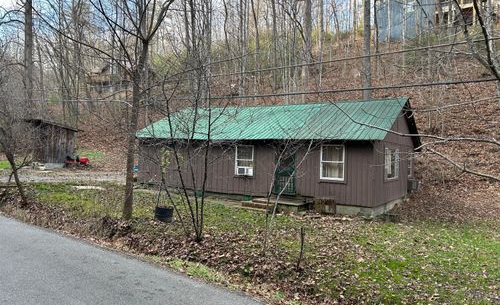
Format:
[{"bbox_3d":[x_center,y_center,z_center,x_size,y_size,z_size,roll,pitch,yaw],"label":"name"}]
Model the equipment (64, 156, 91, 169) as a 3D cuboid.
[{"bbox_3d":[-12.082,0.721,26.300,1.700,0.980,0.950,2,0,-6],"label":"equipment"}]

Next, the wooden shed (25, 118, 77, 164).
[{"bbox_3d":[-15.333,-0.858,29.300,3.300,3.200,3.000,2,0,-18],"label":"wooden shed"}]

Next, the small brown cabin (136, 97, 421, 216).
[{"bbox_3d":[1.550,-0.150,19.754,12.617,4.793,8.229,2,0,33],"label":"small brown cabin"}]

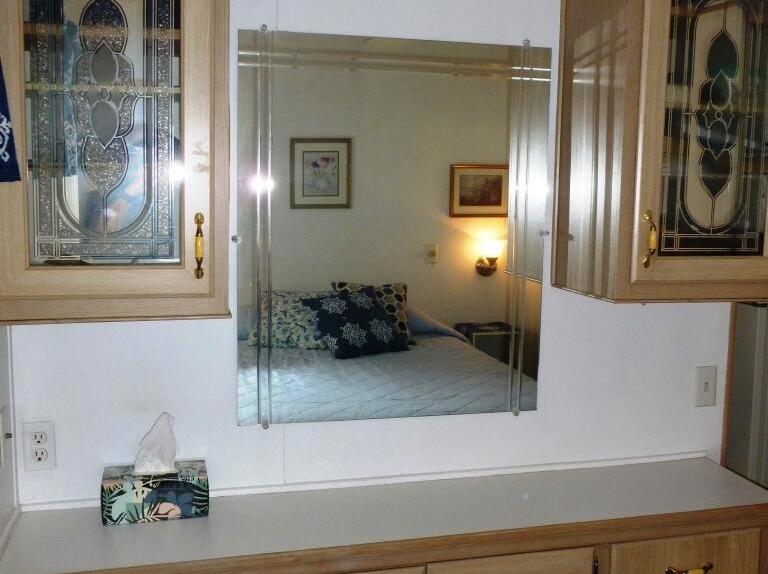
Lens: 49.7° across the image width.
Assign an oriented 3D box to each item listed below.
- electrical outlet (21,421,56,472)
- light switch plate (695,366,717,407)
[{"bbox_3d":[-0.772,0.359,1.857,0.070,0.114,0.009,-1,7,-14],"label":"electrical outlet"},{"bbox_3d":[0.887,0.276,2.272,0.070,0.114,0.012,-1,7,-14],"label":"light switch plate"}]

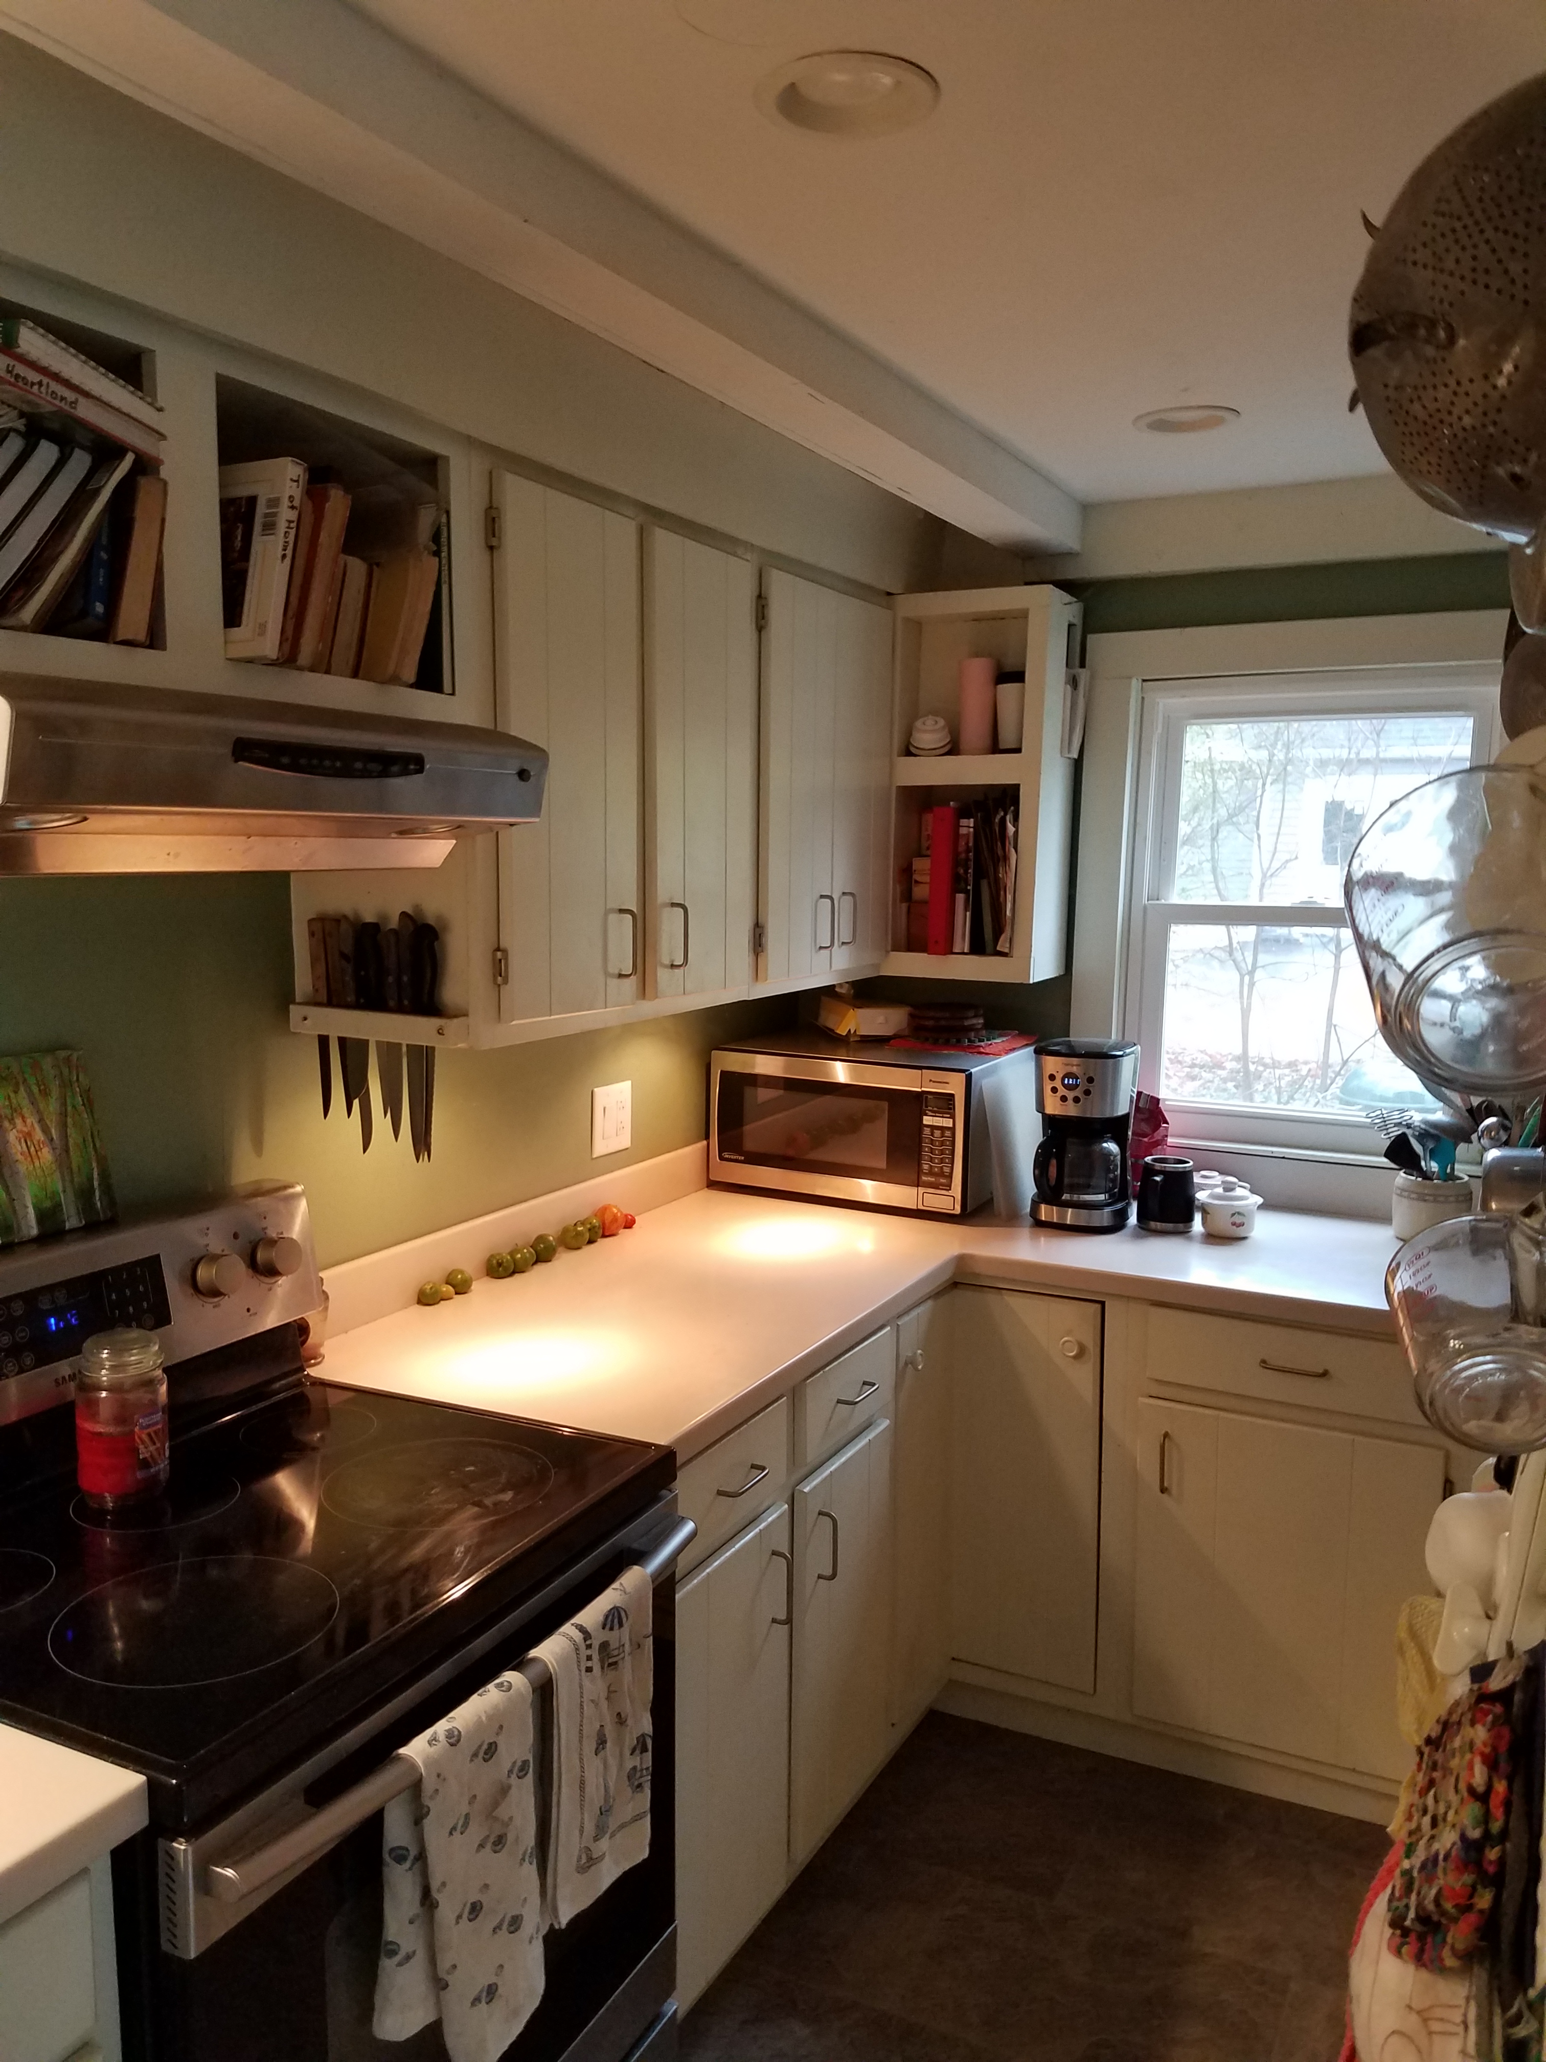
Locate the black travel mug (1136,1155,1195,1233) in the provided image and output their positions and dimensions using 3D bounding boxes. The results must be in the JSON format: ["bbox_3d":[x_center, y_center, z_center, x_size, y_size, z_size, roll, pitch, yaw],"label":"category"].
[{"bbox_3d":[0.773,0.325,3.048,0.107,0.131,0.141,4,8,30],"label":"black travel mug"}]

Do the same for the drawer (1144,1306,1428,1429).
[{"bbox_3d":[0.963,0.549,2.802,0.475,0.130,0.400,4,8,27],"label":"drawer"}]

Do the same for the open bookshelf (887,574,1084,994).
[{"bbox_3d":[0.427,-0.496,3.178,0.323,0.767,0.215,4,8,27],"label":"open bookshelf"}]

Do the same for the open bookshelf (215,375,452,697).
[{"bbox_3d":[-0.634,-0.576,1.895,0.300,0.300,0.385,4,8,27],"label":"open bookshelf"}]

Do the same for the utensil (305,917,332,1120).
[{"bbox_3d":[-0.616,-0.015,2.111,0.036,0.279,0.020,4,8,27],"label":"utensil"}]

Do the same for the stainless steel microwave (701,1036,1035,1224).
[{"bbox_3d":[0.218,0.177,3.170,0.557,0.296,0.420,4,8,29],"label":"stainless steel microwave"}]

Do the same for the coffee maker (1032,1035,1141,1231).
[{"bbox_3d":[0.623,0.199,3.047,0.188,0.348,0.205,3,7,23],"label":"coffee maker"}]

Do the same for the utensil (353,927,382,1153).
[{"bbox_3d":[-0.541,0.011,2.075,0.045,0.314,0.022,4,8,27],"label":"utensil"}]

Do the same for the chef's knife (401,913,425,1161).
[{"bbox_3d":[-0.490,0.010,2.110,0.036,0.340,0.020,4,8,27],"label":"chef's knife"}]

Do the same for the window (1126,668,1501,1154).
[{"bbox_3d":[1.101,-0.254,3.194,0.720,0.950,0.100,4,8,27],"label":"window"}]

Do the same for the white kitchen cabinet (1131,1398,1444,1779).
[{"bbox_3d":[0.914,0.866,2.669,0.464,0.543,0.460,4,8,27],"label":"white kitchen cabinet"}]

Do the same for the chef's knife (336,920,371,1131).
[{"bbox_3d":[-0.583,-0.009,2.156,0.050,0.296,0.020,4,8,27],"label":"chef's knife"}]

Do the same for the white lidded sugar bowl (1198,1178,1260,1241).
[{"bbox_3d":[0.890,0.347,3.004,0.112,0.098,0.092,4,8,27],"label":"white lidded sugar bowl"}]

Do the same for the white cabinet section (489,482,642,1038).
[{"bbox_3d":[-0.411,-0.400,2.300,0.300,0.745,0.352,3,7,28],"label":"white cabinet section"}]

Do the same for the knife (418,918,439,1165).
[{"bbox_3d":[-0.465,0.018,2.098,0.032,0.325,0.020,4,8,27],"label":"knife"}]

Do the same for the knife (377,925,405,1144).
[{"bbox_3d":[-0.523,0.004,2.127,0.040,0.298,0.020,4,8,27],"label":"knife"}]

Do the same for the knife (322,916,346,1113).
[{"bbox_3d":[-0.593,-0.018,2.098,0.034,0.271,0.020,4,8,27],"label":"knife"}]

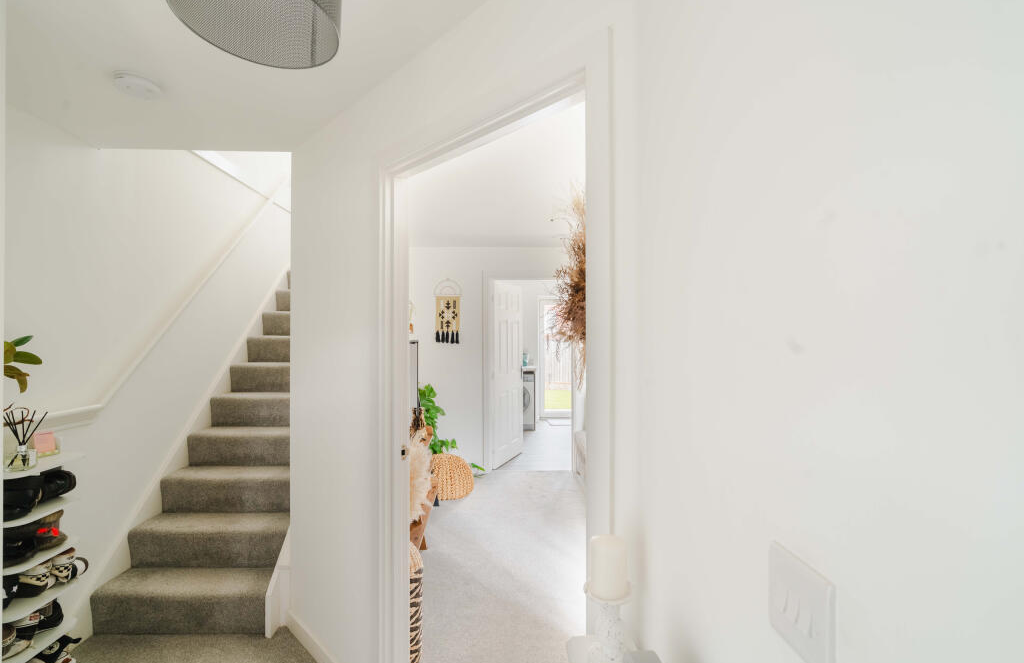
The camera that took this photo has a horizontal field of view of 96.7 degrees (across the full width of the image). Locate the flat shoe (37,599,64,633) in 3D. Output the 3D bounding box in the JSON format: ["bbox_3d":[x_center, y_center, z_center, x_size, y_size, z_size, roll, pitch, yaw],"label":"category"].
[{"bbox_3d":[-1.945,1.173,1.837,0.245,0.095,0.090,0,0,-24],"label":"flat shoe"}]

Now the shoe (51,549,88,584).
[{"bbox_3d":[-1.910,0.990,1.908,0.250,0.100,0.095,0,0,0],"label":"shoe"}]

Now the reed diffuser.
[{"bbox_3d":[-1.885,0.409,1.744,0.140,0.230,0.140,0,0,26],"label":"reed diffuser"}]

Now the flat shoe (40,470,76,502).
[{"bbox_3d":[-1.935,0.649,1.889,0.250,0.100,0.095,0,0,0],"label":"flat shoe"}]

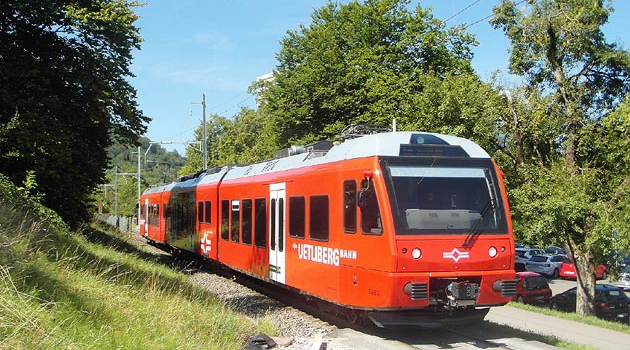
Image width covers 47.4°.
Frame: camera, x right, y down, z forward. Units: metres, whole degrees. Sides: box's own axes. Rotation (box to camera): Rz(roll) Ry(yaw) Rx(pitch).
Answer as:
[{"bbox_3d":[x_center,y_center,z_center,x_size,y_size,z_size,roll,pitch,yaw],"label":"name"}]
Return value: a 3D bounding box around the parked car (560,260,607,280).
[{"bbox_3d":[16.387,5.477,43.300,3.850,1.450,1.680,2,-4,-41],"label":"parked car"}]

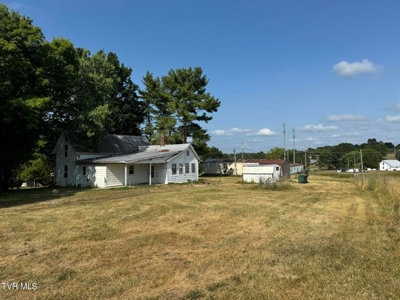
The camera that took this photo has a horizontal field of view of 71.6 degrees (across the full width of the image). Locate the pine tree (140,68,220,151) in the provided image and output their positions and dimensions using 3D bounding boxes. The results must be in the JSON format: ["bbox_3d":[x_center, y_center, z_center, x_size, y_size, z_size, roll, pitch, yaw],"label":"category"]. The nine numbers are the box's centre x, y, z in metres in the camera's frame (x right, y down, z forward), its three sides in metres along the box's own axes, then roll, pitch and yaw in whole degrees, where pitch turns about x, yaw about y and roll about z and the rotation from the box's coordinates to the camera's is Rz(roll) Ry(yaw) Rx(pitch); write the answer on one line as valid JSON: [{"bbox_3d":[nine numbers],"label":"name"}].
[{"bbox_3d":[-3.657,-5.245,52.317,14.252,20.730,13.539,0,-2,0],"label":"pine tree"}]

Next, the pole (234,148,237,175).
[{"bbox_3d":[7.724,2.542,60.122,0.280,5.740,0.280,0,-2,0],"label":"pole"}]

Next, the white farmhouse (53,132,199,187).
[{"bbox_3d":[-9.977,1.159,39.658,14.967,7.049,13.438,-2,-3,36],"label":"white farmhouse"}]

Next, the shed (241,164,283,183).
[{"bbox_3d":[8.105,3.068,36.368,4.156,2.353,2.718,-2,-3,36],"label":"shed"}]

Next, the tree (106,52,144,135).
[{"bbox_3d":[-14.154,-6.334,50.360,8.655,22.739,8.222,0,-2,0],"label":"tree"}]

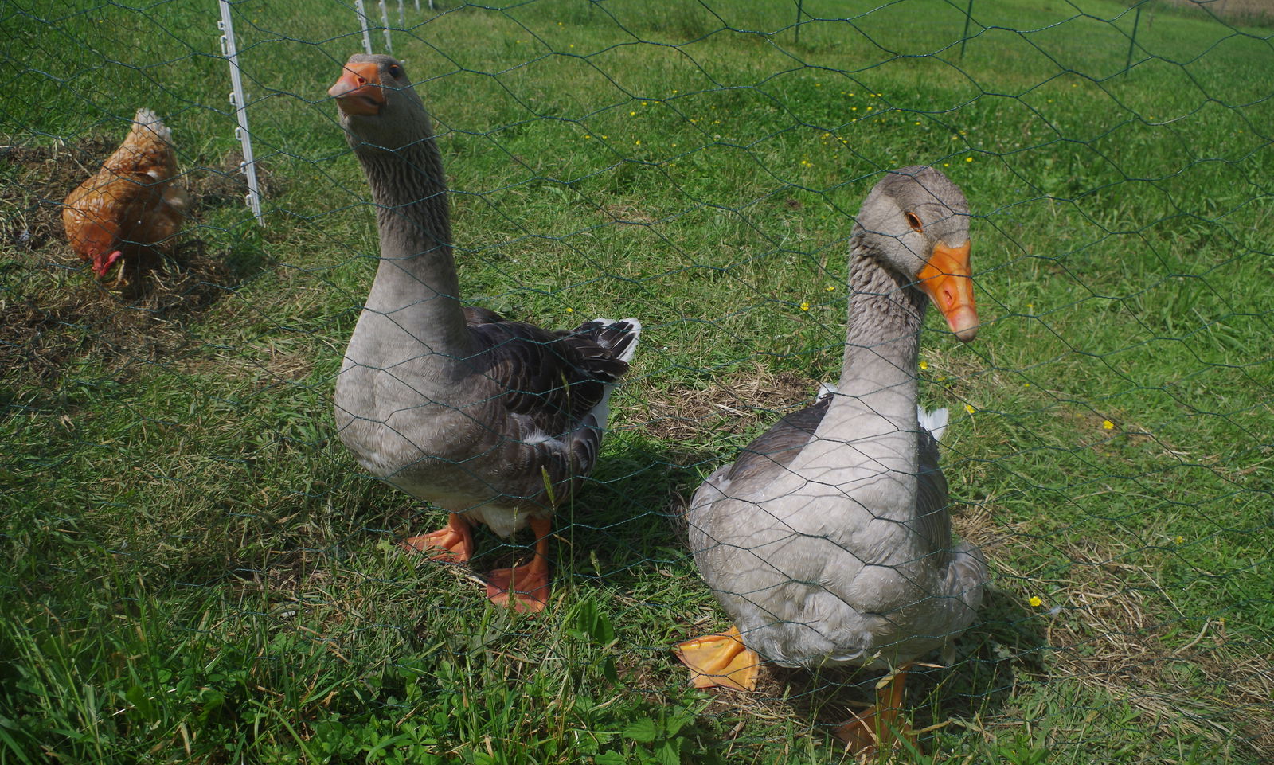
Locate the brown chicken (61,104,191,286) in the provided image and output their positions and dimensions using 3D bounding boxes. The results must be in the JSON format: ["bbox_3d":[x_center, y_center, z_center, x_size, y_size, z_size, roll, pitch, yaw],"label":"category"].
[{"bbox_3d":[-1.396,-0.517,2.620,0.240,0.400,0.410,4,26,9],"label":"brown chicken"}]

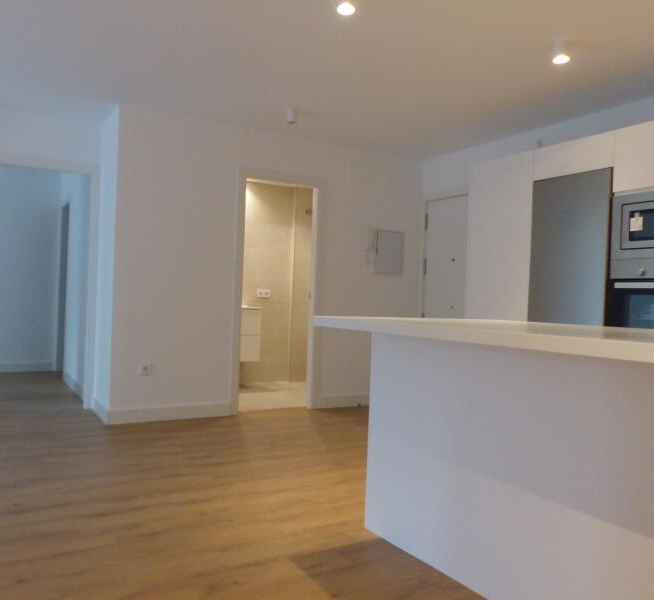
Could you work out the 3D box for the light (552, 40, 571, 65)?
[{"bbox_3d":[1.272,-1.345,3.123,0.088,0.095,0.088,2,1,-29],"label":"light"}]

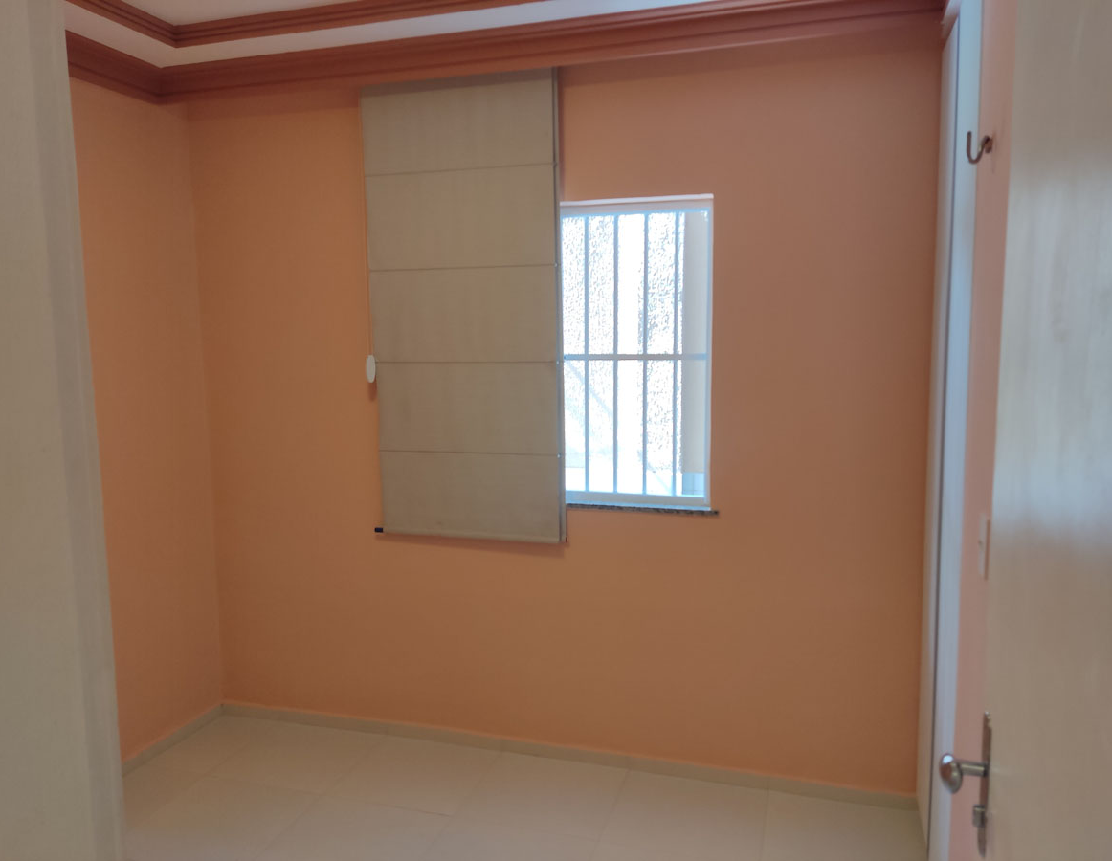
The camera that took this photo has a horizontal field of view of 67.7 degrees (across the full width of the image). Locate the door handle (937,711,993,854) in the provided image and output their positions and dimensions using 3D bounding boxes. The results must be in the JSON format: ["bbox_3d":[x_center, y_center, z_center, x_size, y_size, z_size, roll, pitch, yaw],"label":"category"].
[{"bbox_3d":[0.484,0.426,0.990,0.054,0.164,0.060,1,6,17],"label":"door handle"}]

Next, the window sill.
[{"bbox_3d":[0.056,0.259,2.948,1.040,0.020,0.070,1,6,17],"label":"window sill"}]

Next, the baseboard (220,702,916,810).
[{"bbox_3d":[-0.106,1.184,3.081,2.668,0.051,0.012,1,6,17],"label":"baseboard"}]

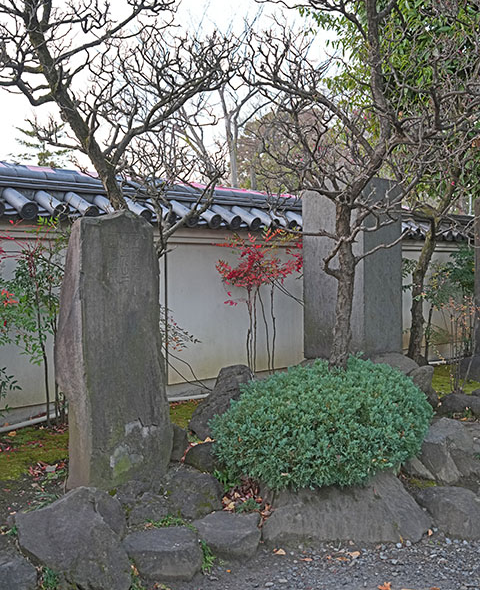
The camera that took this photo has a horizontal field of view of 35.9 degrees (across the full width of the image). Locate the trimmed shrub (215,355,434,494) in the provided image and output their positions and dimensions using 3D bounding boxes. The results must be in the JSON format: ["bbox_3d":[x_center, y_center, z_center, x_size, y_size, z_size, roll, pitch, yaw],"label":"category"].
[{"bbox_3d":[0.538,0.755,4.880,1.440,0.700,1.250,0,2,0],"label":"trimmed shrub"}]

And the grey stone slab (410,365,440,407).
[{"bbox_3d":[1.492,0.765,6.050,0.300,0.410,0.300,0,2,0],"label":"grey stone slab"}]

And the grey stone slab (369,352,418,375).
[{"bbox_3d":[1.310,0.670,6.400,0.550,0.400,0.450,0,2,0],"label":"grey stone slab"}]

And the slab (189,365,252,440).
[{"bbox_3d":[-0.134,0.821,5.650,0.550,0.570,0.450,0,2,0],"label":"slab"}]

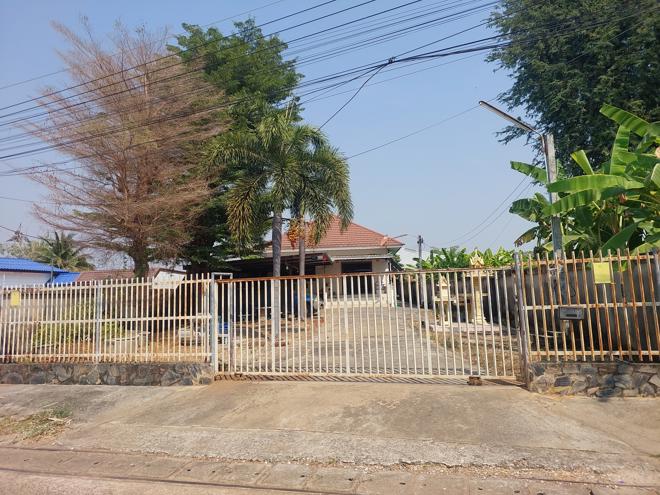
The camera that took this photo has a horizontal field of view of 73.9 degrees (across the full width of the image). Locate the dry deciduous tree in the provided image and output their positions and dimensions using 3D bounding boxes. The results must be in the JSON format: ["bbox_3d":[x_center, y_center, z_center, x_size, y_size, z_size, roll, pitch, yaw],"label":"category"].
[{"bbox_3d":[-6.555,-2.220,13.979,6.400,9.970,6.200,1,-8,-25],"label":"dry deciduous tree"}]

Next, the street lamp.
[{"bbox_3d":[2.936,-0.219,6.467,1.610,3.810,0.200,2,-8,-27],"label":"street lamp"}]

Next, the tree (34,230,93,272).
[{"bbox_3d":[-23.006,2.695,37.993,5.300,8.260,5.200,2,-9,-31],"label":"tree"}]

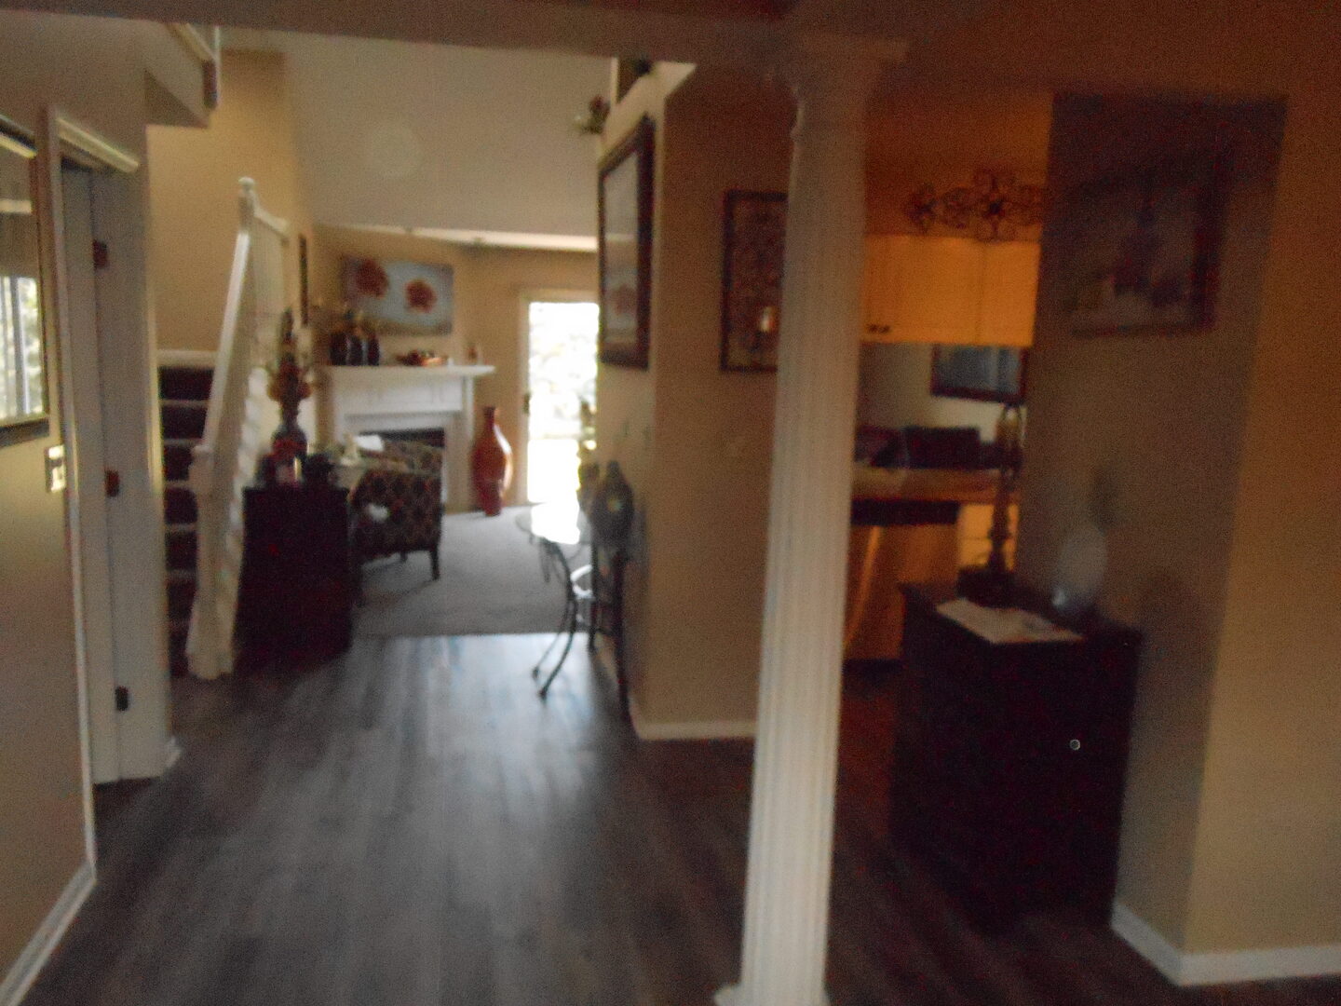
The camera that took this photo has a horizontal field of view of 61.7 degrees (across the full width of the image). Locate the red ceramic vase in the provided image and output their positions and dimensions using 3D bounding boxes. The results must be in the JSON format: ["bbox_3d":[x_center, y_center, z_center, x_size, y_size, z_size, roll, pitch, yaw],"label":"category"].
[{"bbox_3d":[-1.605,-0.369,10.085,0.340,0.960,0.340,0,8,-11],"label":"red ceramic vase"}]

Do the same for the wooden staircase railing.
[{"bbox_3d":[-2.267,-0.534,6.067,0.180,2.380,2.400,0,8,-11],"label":"wooden staircase railing"}]

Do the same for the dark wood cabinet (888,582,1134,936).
[{"bbox_3d":[1.000,0.742,3.394,0.430,0.840,0.660,0,8,-11],"label":"dark wood cabinet"}]

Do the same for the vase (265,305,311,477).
[{"bbox_3d":[-1.937,-0.549,5.686,0.230,0.870,0.230,0,8,-11],"label":"vase"}]

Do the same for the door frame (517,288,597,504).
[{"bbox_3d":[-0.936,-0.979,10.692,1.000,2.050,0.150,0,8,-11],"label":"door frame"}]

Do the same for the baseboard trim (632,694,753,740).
[{"bbox_3d":[0.132,0.903,4.715,0.620,0.085,0.220,0,8,-11],"label":"baseboard trim"}]

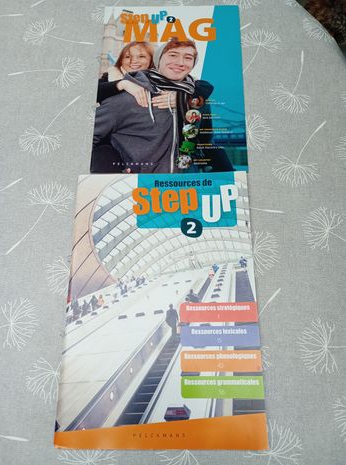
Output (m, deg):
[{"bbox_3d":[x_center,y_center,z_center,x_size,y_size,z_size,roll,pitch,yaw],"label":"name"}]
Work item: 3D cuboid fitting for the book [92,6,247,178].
[{"bbox_3d":[-0.004,-0.211,0.534,0.204,0.008,0.288,0,71,2],"label":"book"}]

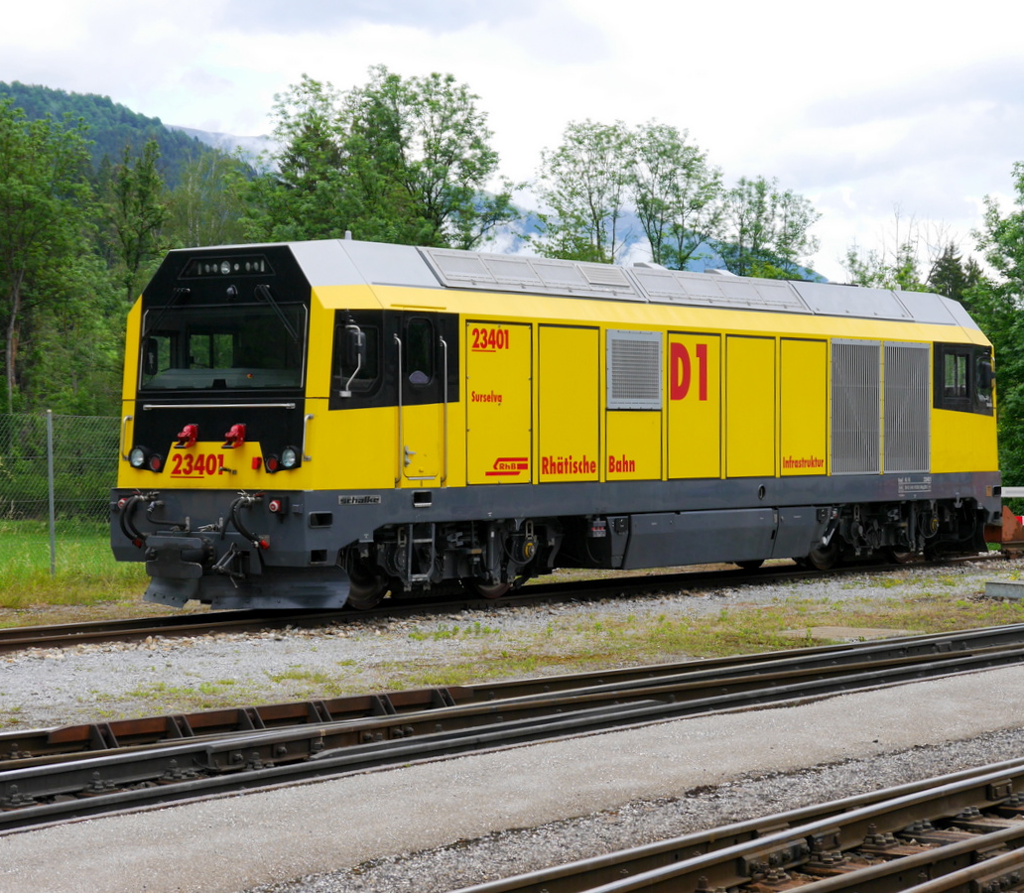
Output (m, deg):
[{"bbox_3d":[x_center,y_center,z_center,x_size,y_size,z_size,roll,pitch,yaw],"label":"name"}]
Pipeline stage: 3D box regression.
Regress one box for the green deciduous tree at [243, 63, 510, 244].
[{"bbox_3d":[-3.576,-4.286,78.000,7.300,11.970,7.000,0,0,-3],"label":"green deciduous tree"}]

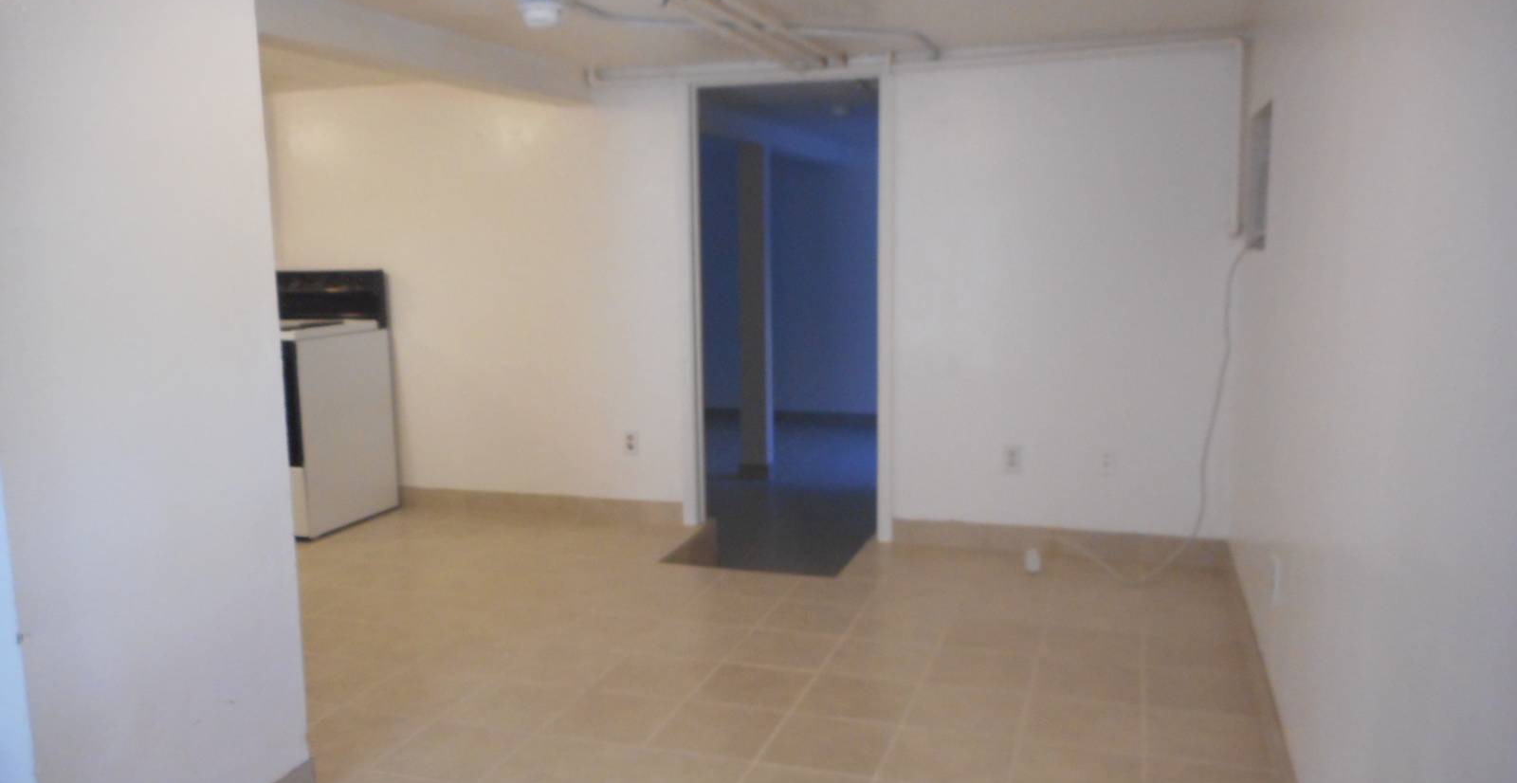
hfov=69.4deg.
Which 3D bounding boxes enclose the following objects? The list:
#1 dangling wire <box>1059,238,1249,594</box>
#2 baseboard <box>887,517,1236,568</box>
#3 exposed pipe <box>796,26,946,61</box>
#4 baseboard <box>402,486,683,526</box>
[{"bbox_3d":[1.490,0.084,4.180,0.660,1.250,0.300,1,8,18],"label":"dangling wire"},{"bbox_3d":[1.216,0.621,4.504,1.360,0.110,0.015,1,8,19],"label":"baseboard"},{"bbox_3d":[0.429,-1.317,4.138,0.440,0.035,0.550,1,8,18],"label":"exposed pipe"},{"bbox_3d":[-1.079,0.561,5.324,1.530,0.110,0.015,1,8,19],"label":"baseboard"}]

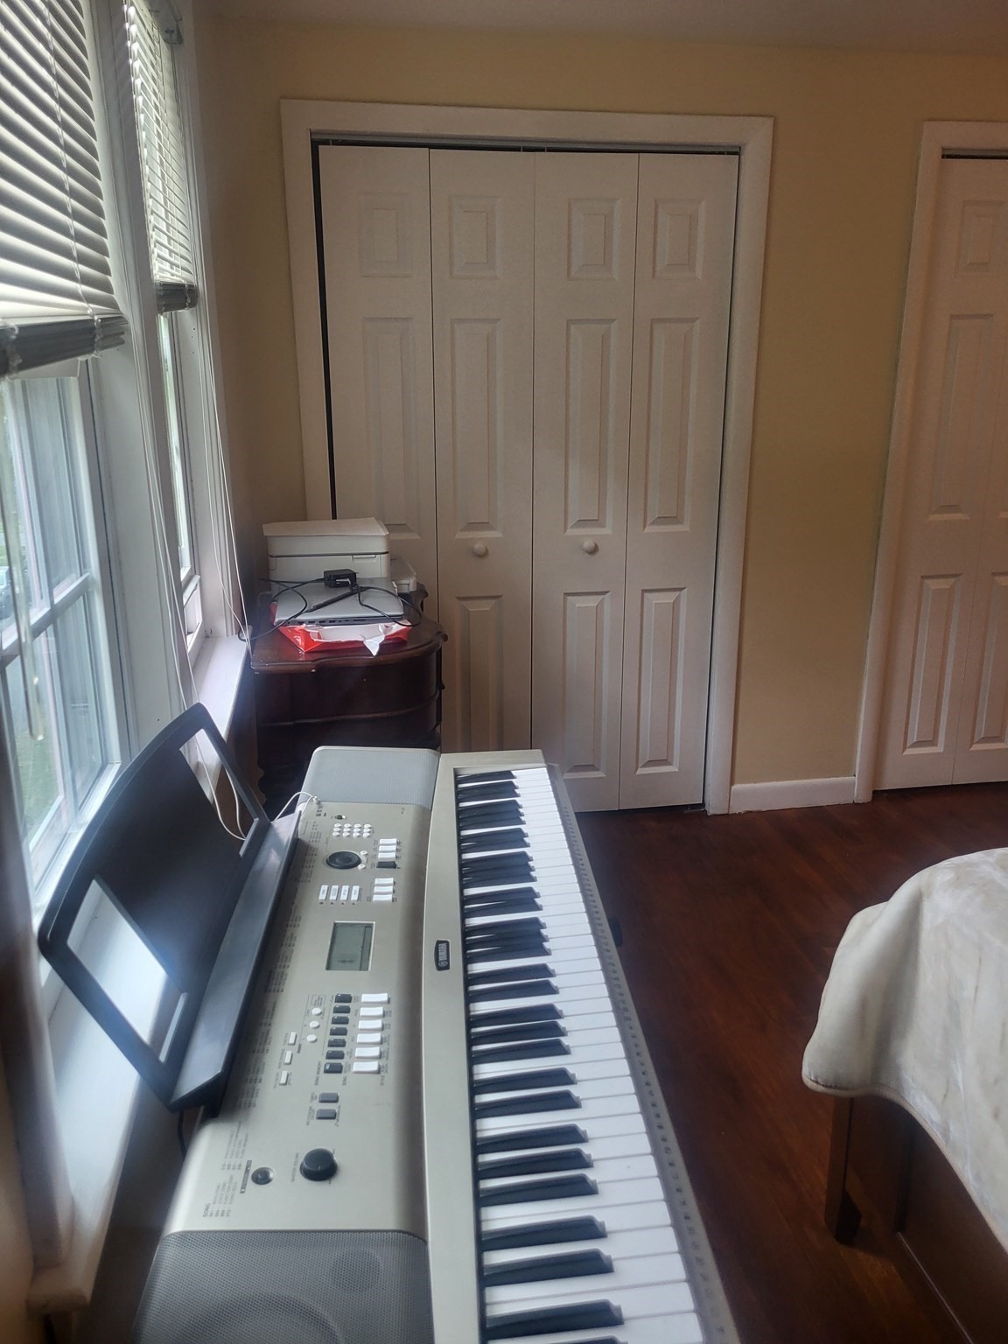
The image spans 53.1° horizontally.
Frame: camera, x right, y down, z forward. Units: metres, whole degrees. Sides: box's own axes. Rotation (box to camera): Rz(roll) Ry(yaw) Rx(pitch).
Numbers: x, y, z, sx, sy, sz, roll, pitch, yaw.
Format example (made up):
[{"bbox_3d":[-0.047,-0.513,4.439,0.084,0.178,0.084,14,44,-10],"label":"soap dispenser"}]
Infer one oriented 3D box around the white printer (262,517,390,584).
[{"bbox_3d":[-0.477,-0.312,2.763,0.330,0.168,0.375,-3,17,-10],"label":"white printer"}]

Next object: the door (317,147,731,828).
[{"bbox_3d":[0.088,-0.488,3.105,1.186,2.007,0.035,-3,16,-8],"label":"door"}]

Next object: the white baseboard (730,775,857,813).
[{"bbox_3d":[0.998,0.423,3.483,0.445,0.096,0.016,-3,16,-8],"label":"white baseboard"}]

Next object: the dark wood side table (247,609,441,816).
[{"bbox_3d":[-0.366,0.277,2.605,0.435,0.875,0.840,-3,16,-8],"label":"dark wood side table"}]

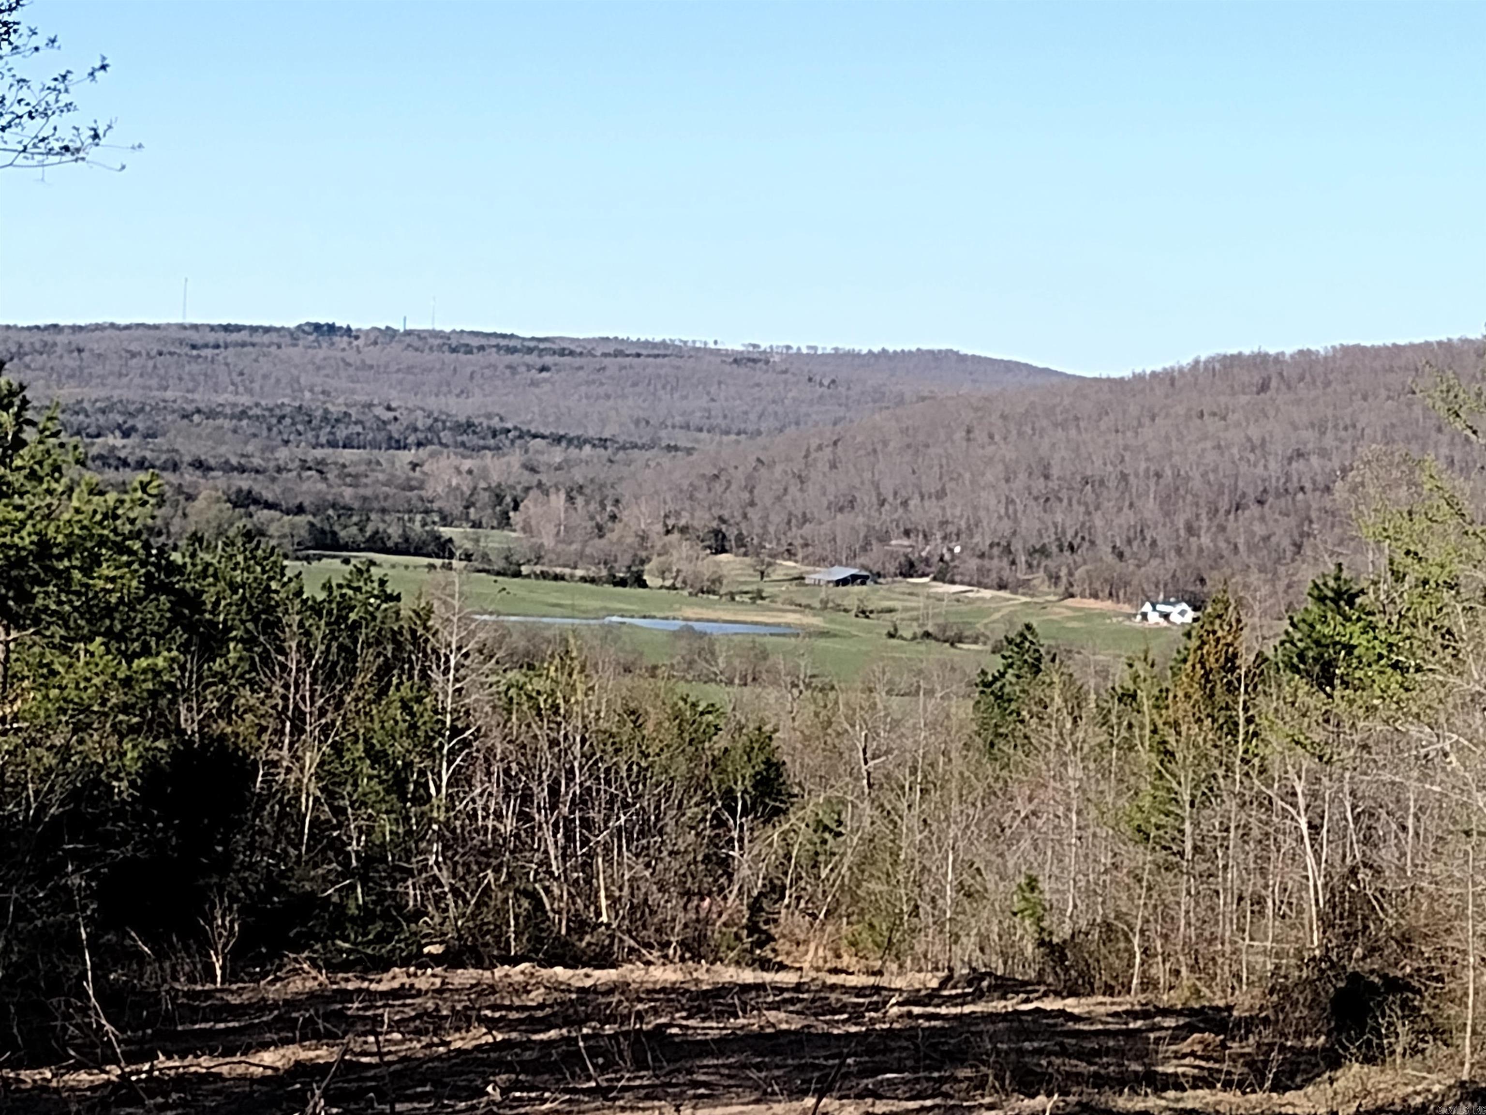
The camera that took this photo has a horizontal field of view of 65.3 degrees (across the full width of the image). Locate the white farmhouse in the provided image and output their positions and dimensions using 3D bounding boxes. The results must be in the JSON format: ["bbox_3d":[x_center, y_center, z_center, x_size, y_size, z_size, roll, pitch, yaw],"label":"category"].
[{"bbox_3d":[150.000,19.300,410.000,18.000,7.000,11.500,5,8,38],"label":"white farmhouse"}]

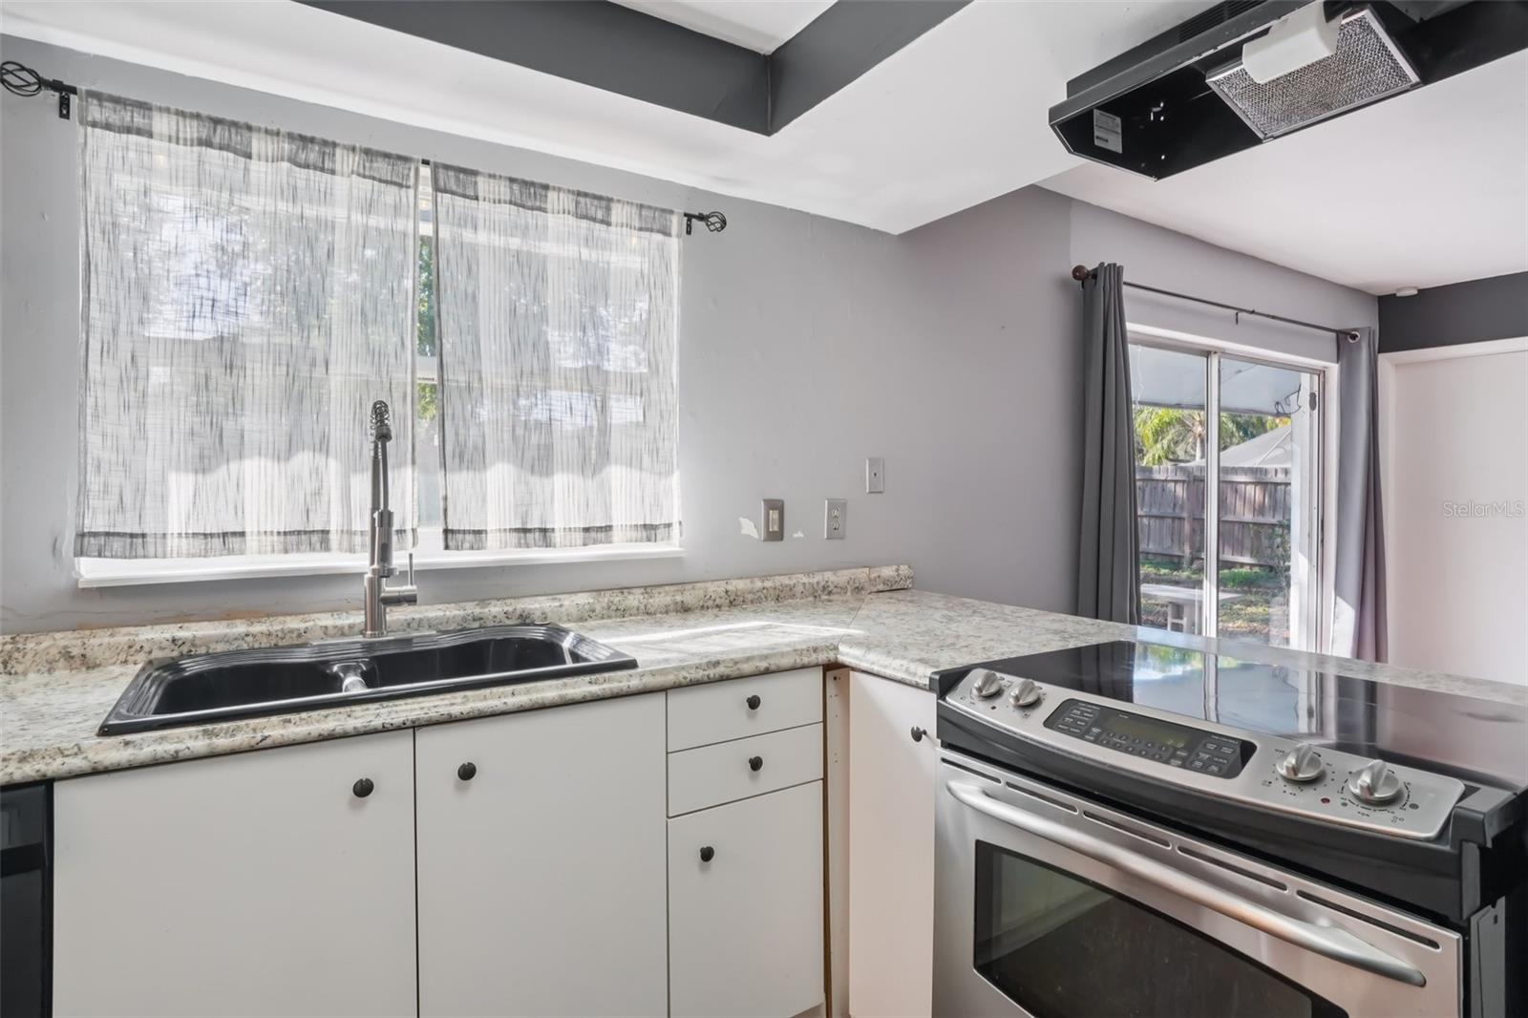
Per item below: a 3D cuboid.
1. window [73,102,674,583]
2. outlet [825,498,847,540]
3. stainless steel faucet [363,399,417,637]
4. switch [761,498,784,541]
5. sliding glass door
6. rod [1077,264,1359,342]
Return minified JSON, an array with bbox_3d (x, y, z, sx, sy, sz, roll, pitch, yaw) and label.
[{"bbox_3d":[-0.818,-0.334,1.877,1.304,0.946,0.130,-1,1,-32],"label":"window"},{"bbox_3d":[0.234,0.034,2.478,0.084,0.130,0.012,-1,1,-32],"label":"outlet"},{"bbox_3d":[-0.779,0.025,1.613,0.115,0.505,0.270,-1,1,-32],"label":"stainless steel faucet"},{"bbox_3d":[0.029,0.036,2.348,0.082,0.130,0.014,-1,1,-32],"label":"switch"},{"bbox_3d":[2.372,0.162,3.954,2.300,2.000,0.110,-1,2,-32],"label":"sliding glass door"},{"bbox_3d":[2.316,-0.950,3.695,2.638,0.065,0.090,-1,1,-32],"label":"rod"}]

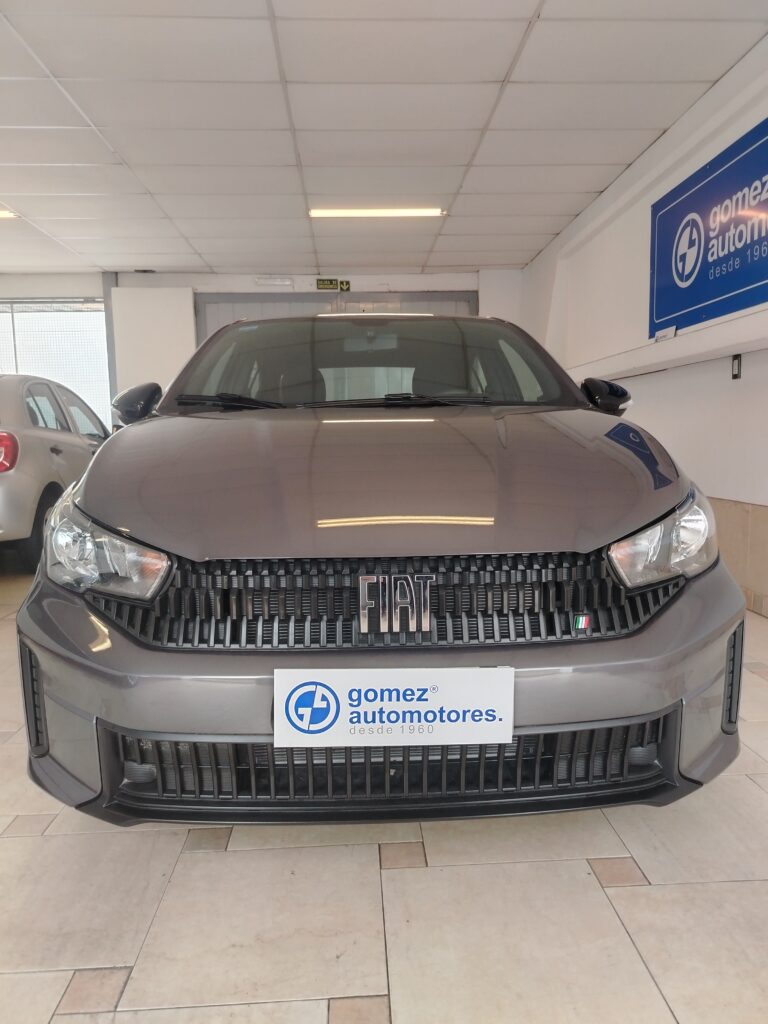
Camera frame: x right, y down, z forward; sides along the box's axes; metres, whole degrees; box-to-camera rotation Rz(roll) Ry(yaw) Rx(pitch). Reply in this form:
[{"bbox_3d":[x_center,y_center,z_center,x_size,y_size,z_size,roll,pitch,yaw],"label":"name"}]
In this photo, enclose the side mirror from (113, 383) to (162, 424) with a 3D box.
[{"bbox_3d":[-0.911,-0.400,2.630,0.200,0.160,0.130,-1,6,-3],"label":"side mirror"}]

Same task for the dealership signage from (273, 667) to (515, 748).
[{"bbox_3d":[0.017,0.337,1.223,0.410,0.135,0.010,0,6,-4],"label":"dealership signage"}]

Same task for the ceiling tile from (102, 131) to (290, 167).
[{"bbox_3d":[-1.209,-2.453,4.775,1.219,0.025,0.599,-1,6,-3],"label":"ceiling tile"}]

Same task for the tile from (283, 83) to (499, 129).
[{"bbox_3d":[0.049,-2.386,4.171,1.200,0.020,0.591,-1,6,-3],"label":"tile"}]

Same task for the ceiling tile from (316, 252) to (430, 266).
[{"bbox_3d":[-0.124,-2.791,7.829,1.219,0.025,0.599,-1,6,-3],"label":"ceiling tile"}]

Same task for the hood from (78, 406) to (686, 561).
[{"bbox_3d":[-0.002,-0.123,1.743,1.410,0.310,1.010,-1,6,-1],"label":"hood"}]

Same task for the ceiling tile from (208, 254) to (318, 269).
[{"bbox_3d":[-1.344,-2.757,7.747,1.210,0.020,0.605,-1,6,-3],"label":"ceiling tile"}]

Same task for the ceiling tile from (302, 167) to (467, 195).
[{"bbox_3d":[-0.006,-2.510,5.355,1.200,0.020,0.591,-1,6,-3],"label":"ceiling tile"}]

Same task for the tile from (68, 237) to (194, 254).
[{"bbox_3d":[-2.527,-2.662,7.089,1.210,0.020,0.605,-1,6,-3],"label":"tile"}]

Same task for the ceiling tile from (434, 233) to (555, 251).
[{"bbox_3d":[1.113,-2.758,7.284,1.181,0.025,0.599,-1,6,-3],"label":"ceiling tile"}]

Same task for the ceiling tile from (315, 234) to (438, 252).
[{"bbox_3d":[-0.103,-2.722,7.200,1.210,0.020,0.605,-1,6,-3],"label":"ceiling tile"}]

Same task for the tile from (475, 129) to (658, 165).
[{"bbox_3d":[1.215,-2.476,4.815,1.170,0.020,0.591,-1,6,-3],"label":"tile"}]

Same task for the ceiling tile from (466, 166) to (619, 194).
[{"bbox_3d":[1.198,-2.567,5.467,1.210,0.020,0.605,-1,6,-3],"label":"ceiling tile"}]

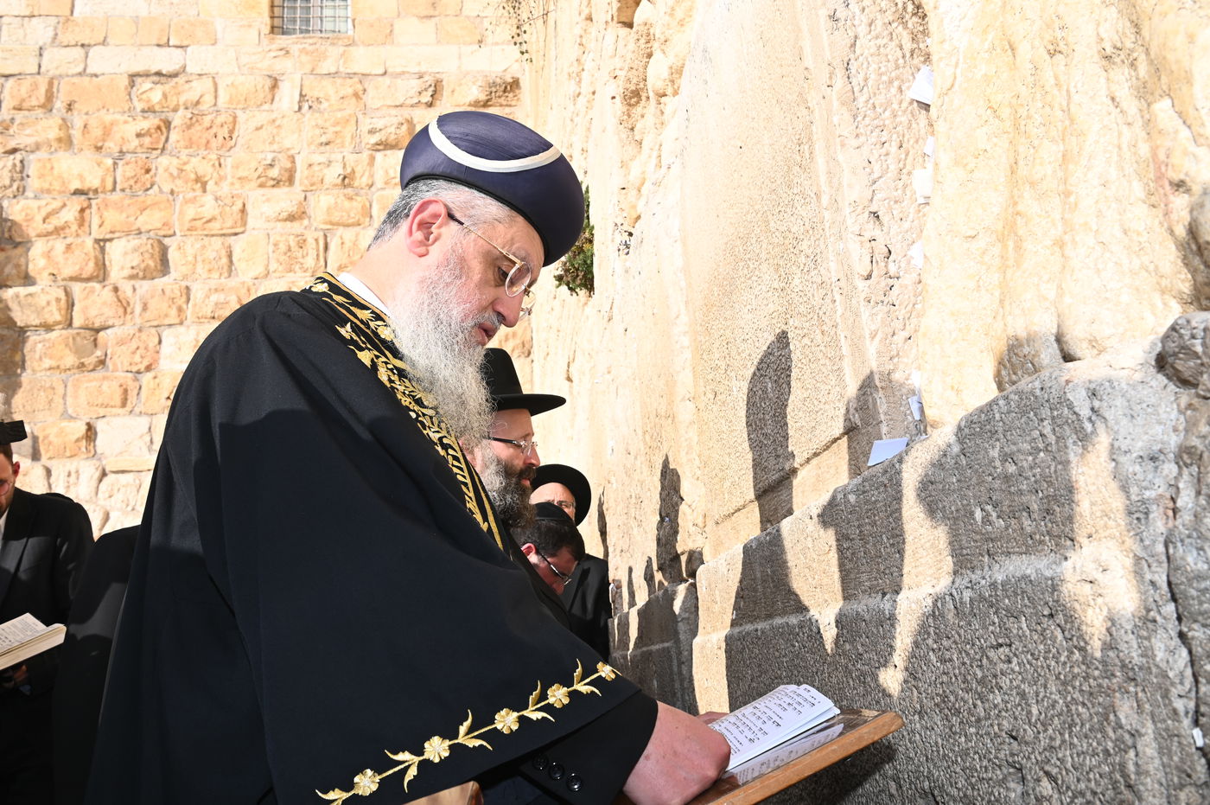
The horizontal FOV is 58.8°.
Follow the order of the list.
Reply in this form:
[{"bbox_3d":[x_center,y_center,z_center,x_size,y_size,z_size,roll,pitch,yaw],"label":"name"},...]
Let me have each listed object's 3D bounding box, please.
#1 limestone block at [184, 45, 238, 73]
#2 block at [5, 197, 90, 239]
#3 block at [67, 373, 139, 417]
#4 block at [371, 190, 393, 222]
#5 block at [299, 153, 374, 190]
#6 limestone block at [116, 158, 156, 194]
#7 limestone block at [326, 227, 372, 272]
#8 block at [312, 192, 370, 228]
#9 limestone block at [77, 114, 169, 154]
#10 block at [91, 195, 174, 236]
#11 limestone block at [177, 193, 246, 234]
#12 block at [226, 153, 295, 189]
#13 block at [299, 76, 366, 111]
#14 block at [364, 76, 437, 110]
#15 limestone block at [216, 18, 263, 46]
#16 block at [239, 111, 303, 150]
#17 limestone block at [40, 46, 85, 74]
[{"bbox_3d":[-3.599,-3.096,9.885,0.464,0.282,0.280,-2,-14,-7],"label":"limestone block"},{"bbox_3d":[-4.589,-1.483,8.951,0.654,0.358,0.300,-2,-14,-7],"label":"block"},{"bbox_3d":[-4.966,-0.047,10.727,0.673,0.441,0.300,-2,-14,-7],"label":"block"},{"bbox_3d":[-1.836,-1.712,9.742,0.500,0.345,0.300,-2,-15,-6],"label":"block"},{"bbox_3d":[-2.422,-2.037,9.769,0.657,0.372,0.300,-2,-15,-6],"label":"block"},{"bbox_3d":[-4.137,-1.969,9.578,0.328,0.342,0.280,-2,-15,-6],"label":"limestone block"},{"bbox_3d":[-2.126,-1.240,9.156,0.437,0.396,0.300,-2,-14,-7],"label":"limestone block"},{"bbox_3d":[-2.356,-1.678,9.681,0.507,0.356,0.300,-2,-15,-6],"label":"block"},{"bbox_3d":[-4.083,-2.236,9.201,0.730,0.359,0.300,-2,-14,-7],"label":"limestone block"},{"bbox_3d":[-4.119,-1.590,9.479,0.680,0.397,0.300,-2,-15,-6],"label":"block"},{"bbox_3d":[-3.464,-1.629,9.556,0.586,0.392,0.300,-2,-15,-6],"label":"limestone block"},{"bbox_3d":[-3.076,-2.025,9.700,0.586,0.356,0.300,-2,-15,-6],"label":"block"},{"bbox_3d":[-2.504,-2.795,9.928,0.563,0.346,0.280,-2,-14,-7],"label":"block"},{"bbox_3d":[-1.810,-2.684,9.563,0.629,0.323,0.300,-2,-14,-7],"label":"block"},{"bbox_3d":[-4.001,-4.011,11.820,0.479,0.327,0.250,-2,-14,-7],"label":"limestone block"},{"bbox_3d":[-2.880,-2.297,9.347,0.528,0.365,0.300,-2,-14,-7],"label":"block"},{"bbox_3d":[-4.650,-2.893,9.309,0.356,0.264,0.300,-2,-14,-7],"label":"limestone block"}]

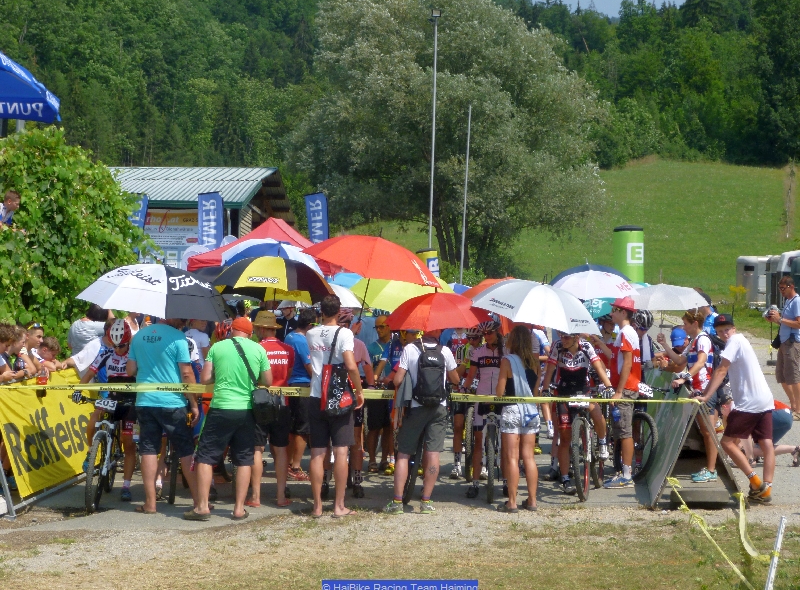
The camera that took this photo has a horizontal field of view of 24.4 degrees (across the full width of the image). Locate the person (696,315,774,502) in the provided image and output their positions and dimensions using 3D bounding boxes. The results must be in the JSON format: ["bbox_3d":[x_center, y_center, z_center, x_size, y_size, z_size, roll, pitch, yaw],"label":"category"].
[{"bbox_3d":[3.099,1.087,17.066,0.720,1.700,0.500,2,3,30],"label":"person"}]

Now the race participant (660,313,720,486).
[{"bbox_3d":[2.840,0.999,18.200,0.650,1.700,0.500,1,-1,-17],"label":"race participant"}]

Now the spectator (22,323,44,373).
[{"bbox_3d":[-3.563,1.065,17.868,0.550,1.600,0.480,1,2,17],"label":"spectator"}]

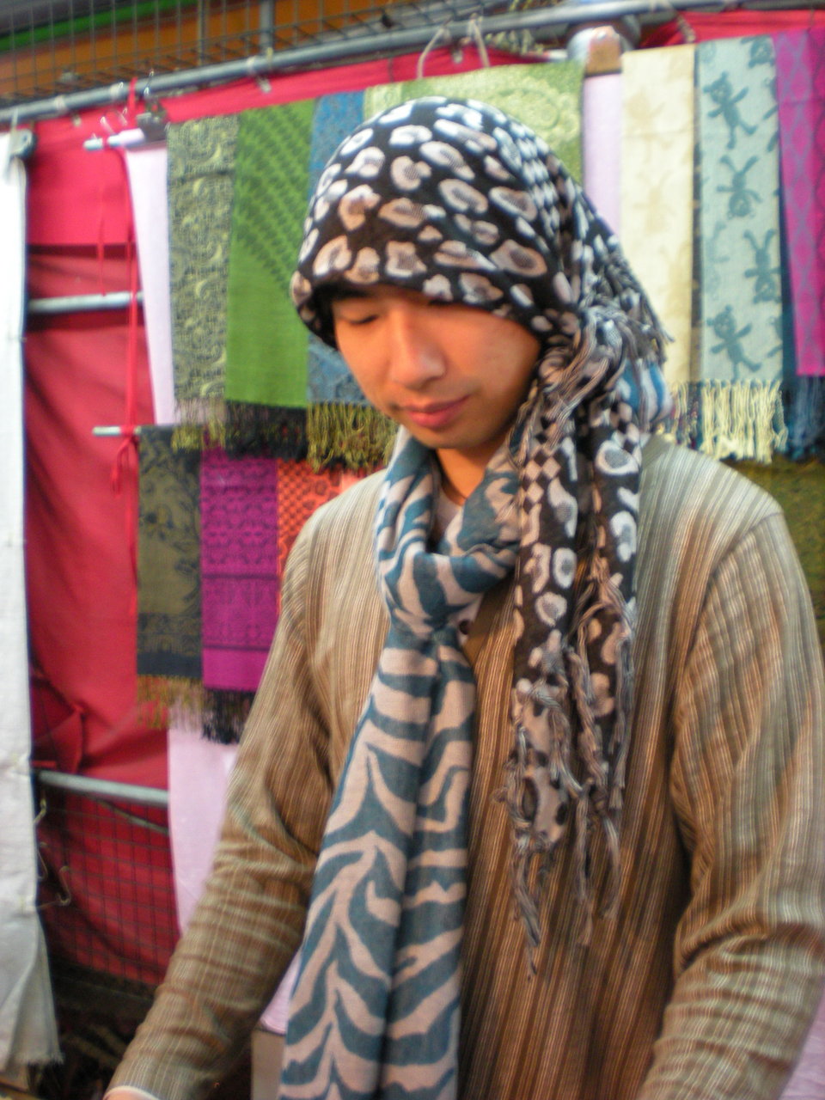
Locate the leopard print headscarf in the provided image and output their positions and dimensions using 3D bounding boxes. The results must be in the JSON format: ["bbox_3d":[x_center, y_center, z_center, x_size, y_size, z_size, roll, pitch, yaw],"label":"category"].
[{"bbox_3d":[0.048,-0.030,0.970,0.270,0.680,0.250,0,0,25],"label":"leopard print headscarf"}]

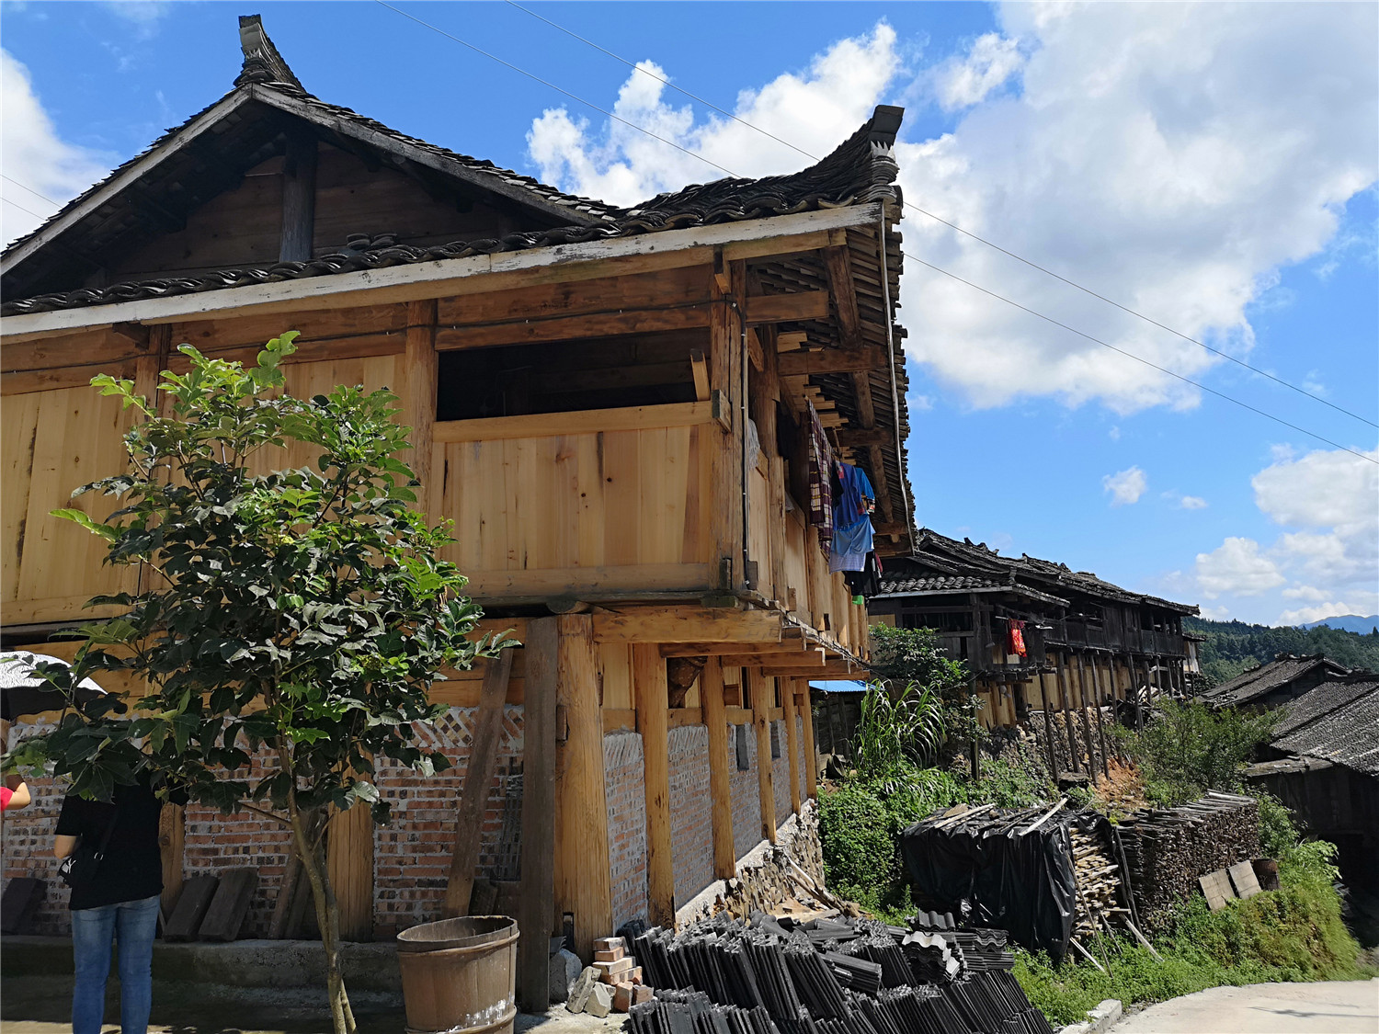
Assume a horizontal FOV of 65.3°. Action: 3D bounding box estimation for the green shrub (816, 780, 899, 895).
[{"bbox_3d":[2.734,5.250,17.500,1.250,1.850,1.200,-4,-11,11],"label":"green shrub"}]

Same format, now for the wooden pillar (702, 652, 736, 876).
[{"bbox_3d":[0.301,2.437,10.541,0.205,2.130,0.205,-4,-11,11],"label":"wooden pillar"}]

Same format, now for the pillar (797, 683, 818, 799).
[{"bbox_3d":[2.120,3.940,18.978,0.170,2.080,0.170,-4,-11,11],"label":"pillar"}]

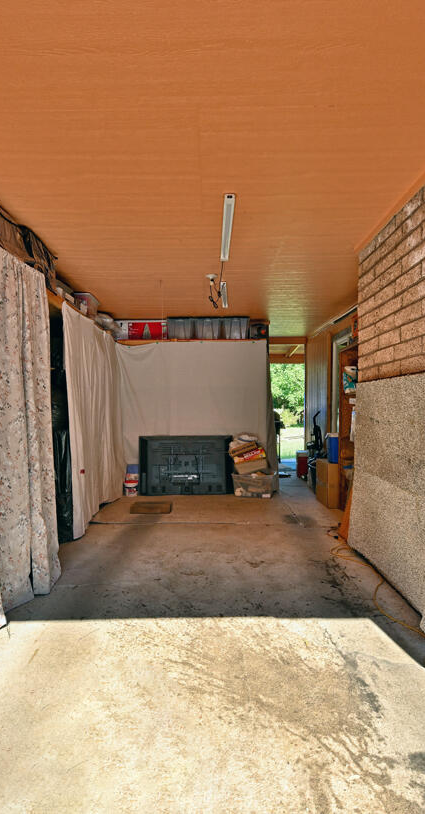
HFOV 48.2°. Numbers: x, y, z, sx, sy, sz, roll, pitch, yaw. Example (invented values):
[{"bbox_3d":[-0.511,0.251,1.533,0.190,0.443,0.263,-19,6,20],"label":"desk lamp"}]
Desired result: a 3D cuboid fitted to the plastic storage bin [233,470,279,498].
[{"bbox_3d":[0.553,1.008,6.160,0.540,0.285,0.420,0,0,13],"label":"plastic storage bin"}]

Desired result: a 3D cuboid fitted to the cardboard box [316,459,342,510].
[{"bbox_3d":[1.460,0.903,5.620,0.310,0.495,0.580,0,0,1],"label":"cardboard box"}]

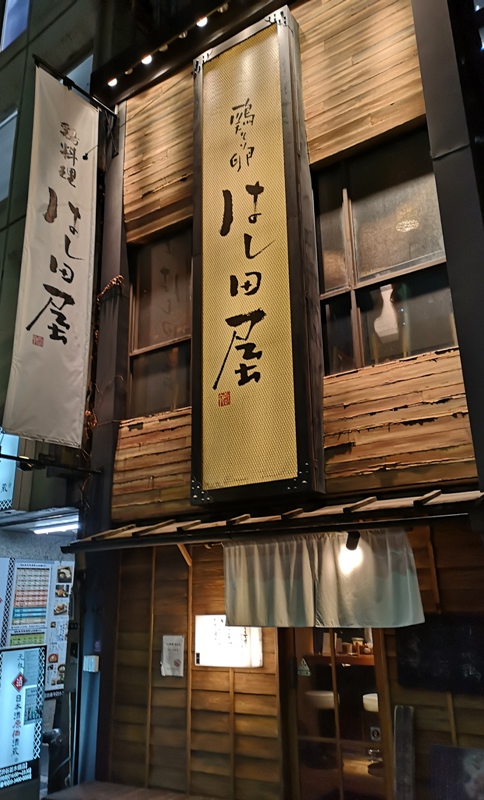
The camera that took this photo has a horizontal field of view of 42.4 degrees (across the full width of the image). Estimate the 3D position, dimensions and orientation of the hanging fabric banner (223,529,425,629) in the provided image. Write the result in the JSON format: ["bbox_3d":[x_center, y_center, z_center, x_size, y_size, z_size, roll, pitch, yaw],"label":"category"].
[{"bbox_3d":[0.533,1.351,4.670,1.580,0.660,0.160,-12,-21,31],"label":"hanging fabric banner"}]

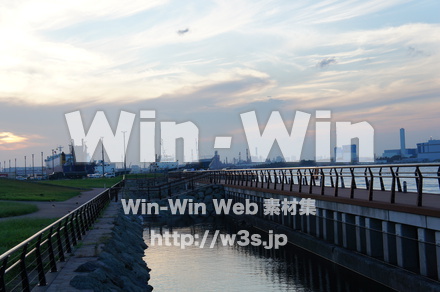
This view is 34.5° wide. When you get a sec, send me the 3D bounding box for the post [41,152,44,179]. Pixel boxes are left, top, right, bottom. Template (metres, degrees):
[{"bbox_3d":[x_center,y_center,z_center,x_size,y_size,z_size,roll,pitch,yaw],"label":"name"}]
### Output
[{"bbox_3d":[-62.730,6.994,250.000,0.700,9.400,0.600,-1,-2,-17],"label":"post"}]

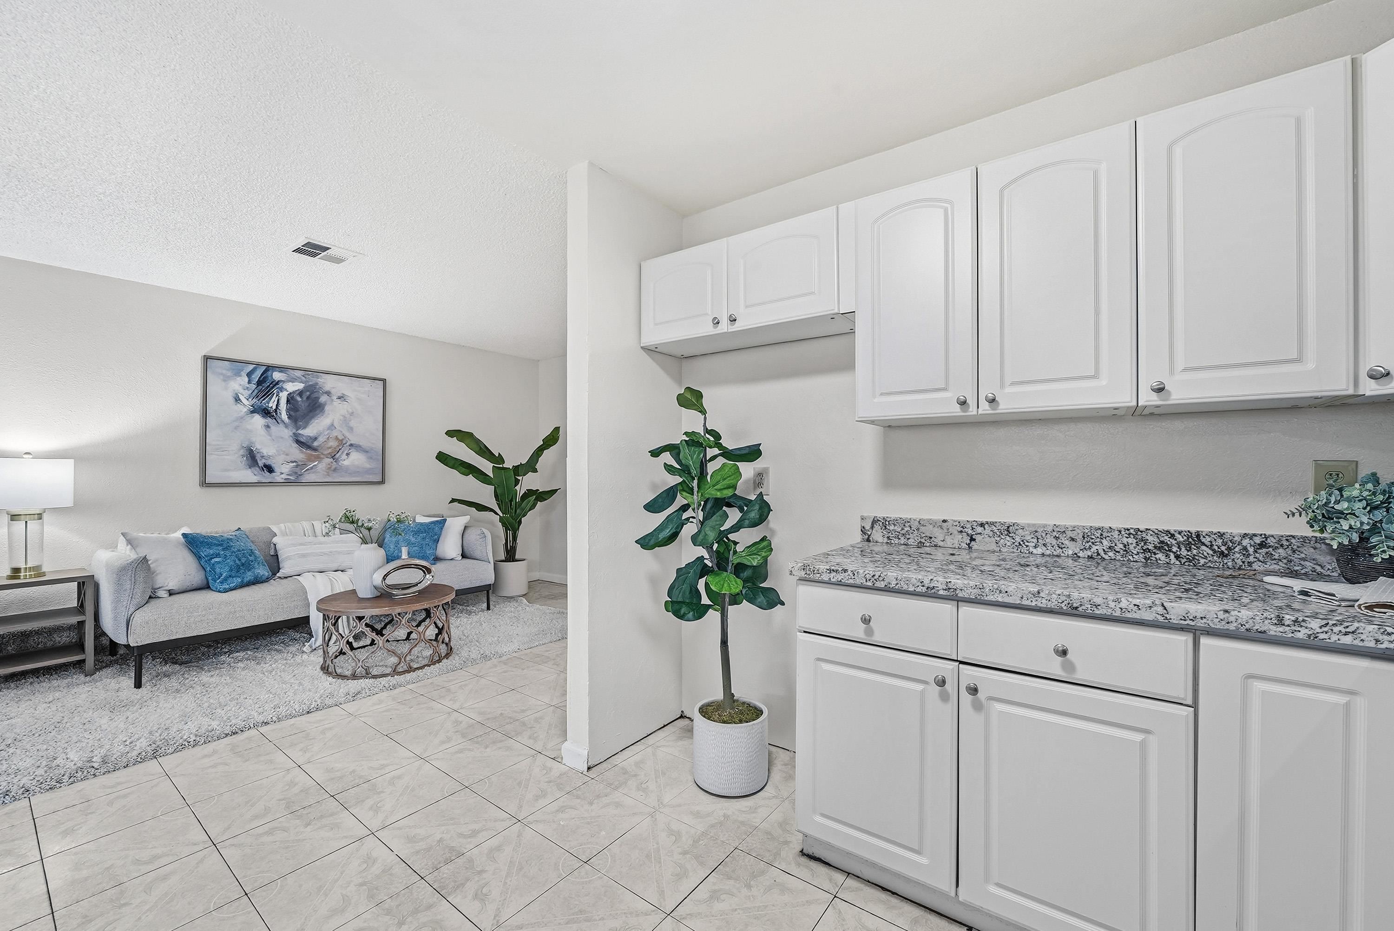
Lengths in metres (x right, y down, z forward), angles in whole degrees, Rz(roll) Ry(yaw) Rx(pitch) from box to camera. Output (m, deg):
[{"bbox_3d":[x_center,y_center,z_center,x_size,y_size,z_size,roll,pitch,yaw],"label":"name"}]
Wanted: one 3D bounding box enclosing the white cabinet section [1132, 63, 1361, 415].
[{"bbox_3d":[1.388,-0.527,1.428,0.371,0.753,0.312,0,0,36],"label":"white cabinet section"}]

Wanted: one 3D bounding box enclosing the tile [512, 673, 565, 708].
[{"bbox_3d":[-0.767,1.227,2.969,0.330,0.010,0.330,0,0,37],"label":"tile"}]

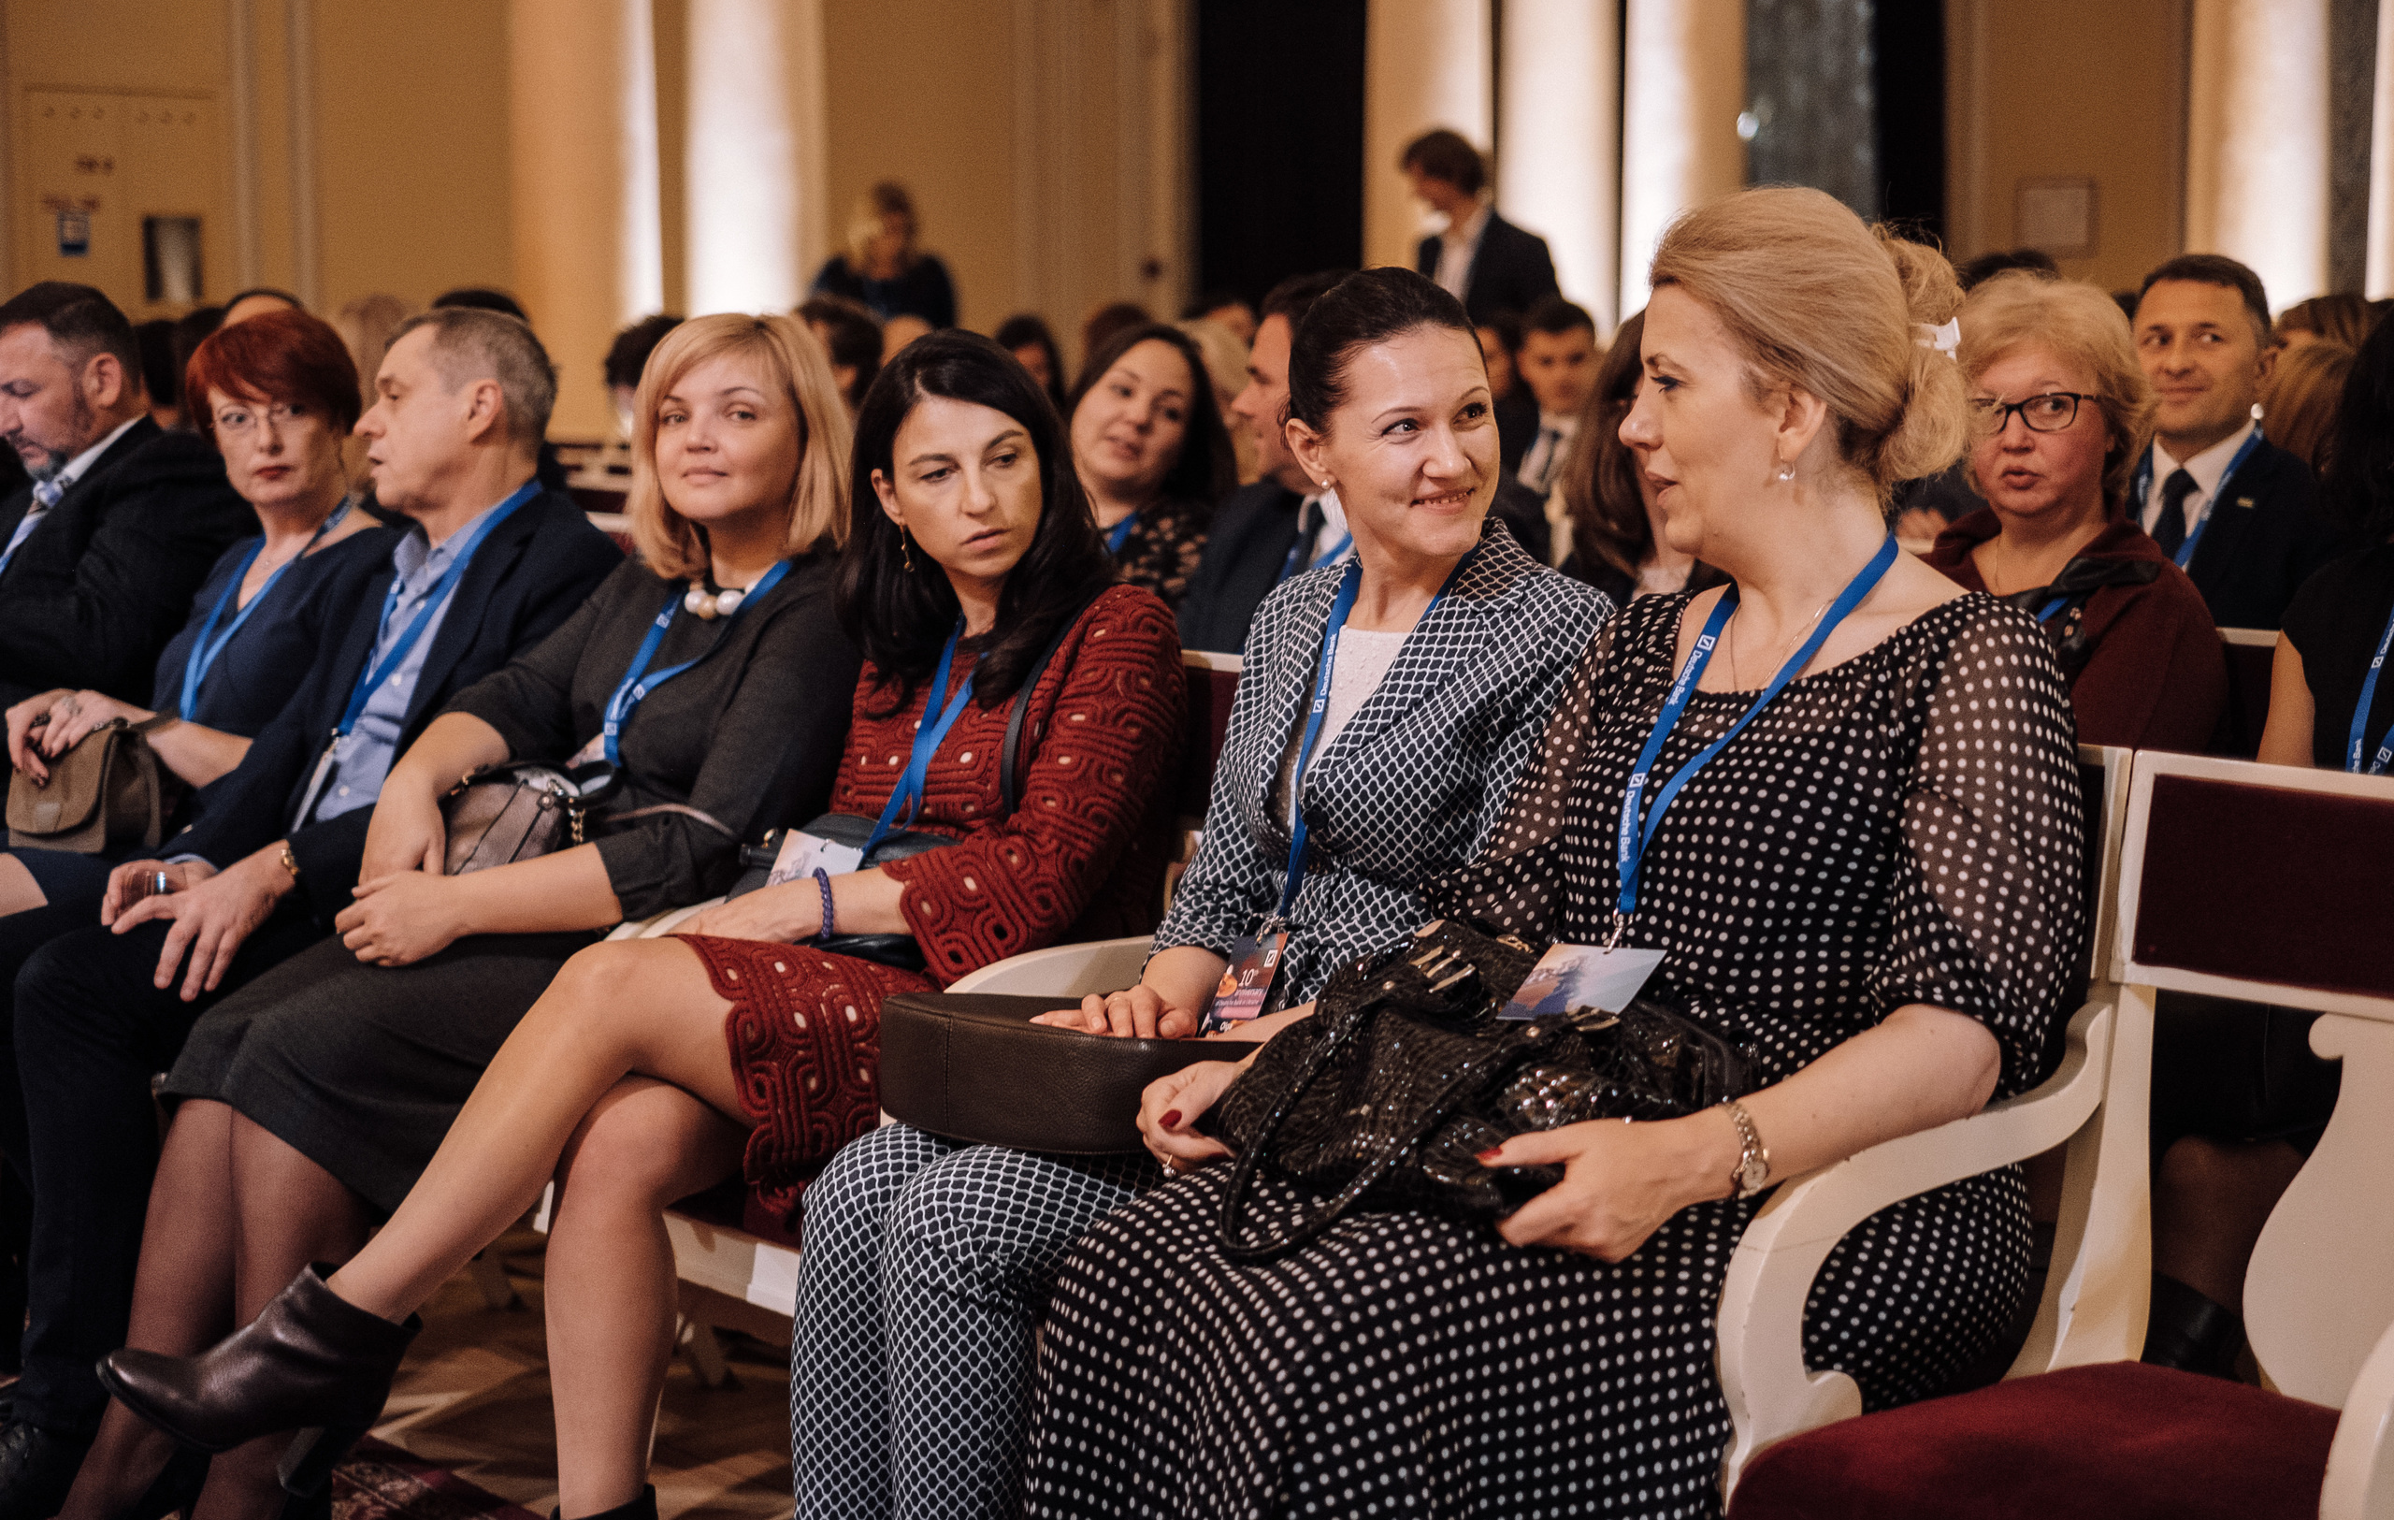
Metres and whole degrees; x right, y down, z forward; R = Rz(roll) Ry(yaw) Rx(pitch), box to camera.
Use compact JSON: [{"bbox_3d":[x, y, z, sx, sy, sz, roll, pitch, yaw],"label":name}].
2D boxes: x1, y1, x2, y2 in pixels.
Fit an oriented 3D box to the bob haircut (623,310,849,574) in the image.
[{"bbox_3d":[-0.480,-0.329,3.700,0.225,0.275,0.230,1,6,14],"label":"bob haircut"}]

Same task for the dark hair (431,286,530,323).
[{"bbox_3d":[-1.173,-0.669,5.750,0.200,0.200,0.175,-5,8,-40],"label":"dark hair"}]

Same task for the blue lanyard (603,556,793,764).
[{"bbox_3d":[-0.514,-0.099,3.620,0.180,0.240,0.220,4,7,37],"label":"blue lanyard"}]

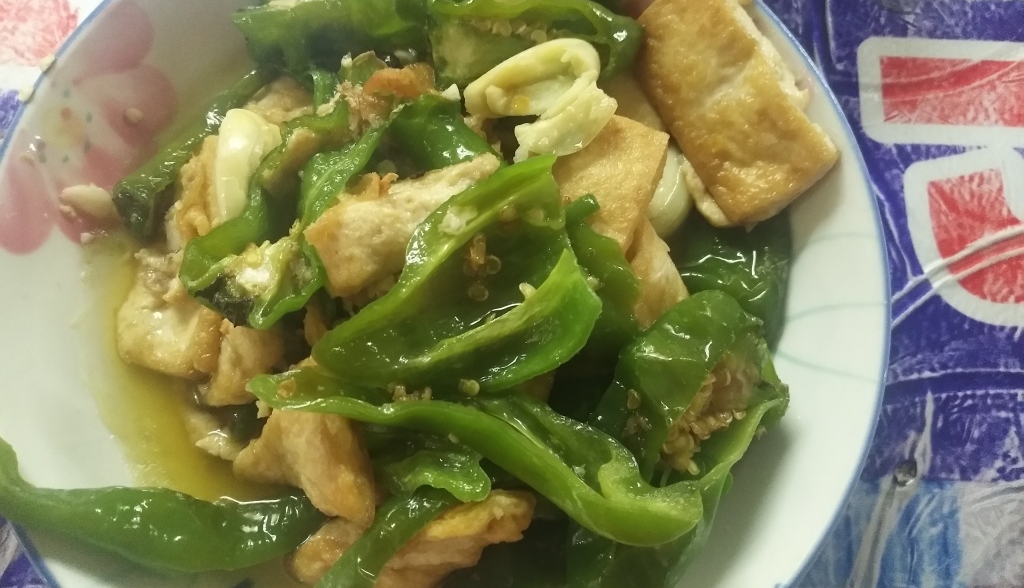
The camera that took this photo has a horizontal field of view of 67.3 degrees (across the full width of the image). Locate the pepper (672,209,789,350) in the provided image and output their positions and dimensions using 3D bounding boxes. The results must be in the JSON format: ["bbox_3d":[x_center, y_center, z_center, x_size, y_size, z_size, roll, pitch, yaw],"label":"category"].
[{"bbox_3d":[0.065,-0.005,0.236,0.040,0.020,0.046,-7,77,-2],"label":"pepper"}]

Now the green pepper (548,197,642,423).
[{"bbox_3d":[0.023,0.003,0.230,0.029,0.023,0.065,-4,77,-1],"label":"green pepper"}]

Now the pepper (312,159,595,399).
[{"bbox_3d":[-0.012,-0.003,0.216,0.080,0.030,0.045,-31,79,-7],"label":"pepper"}]

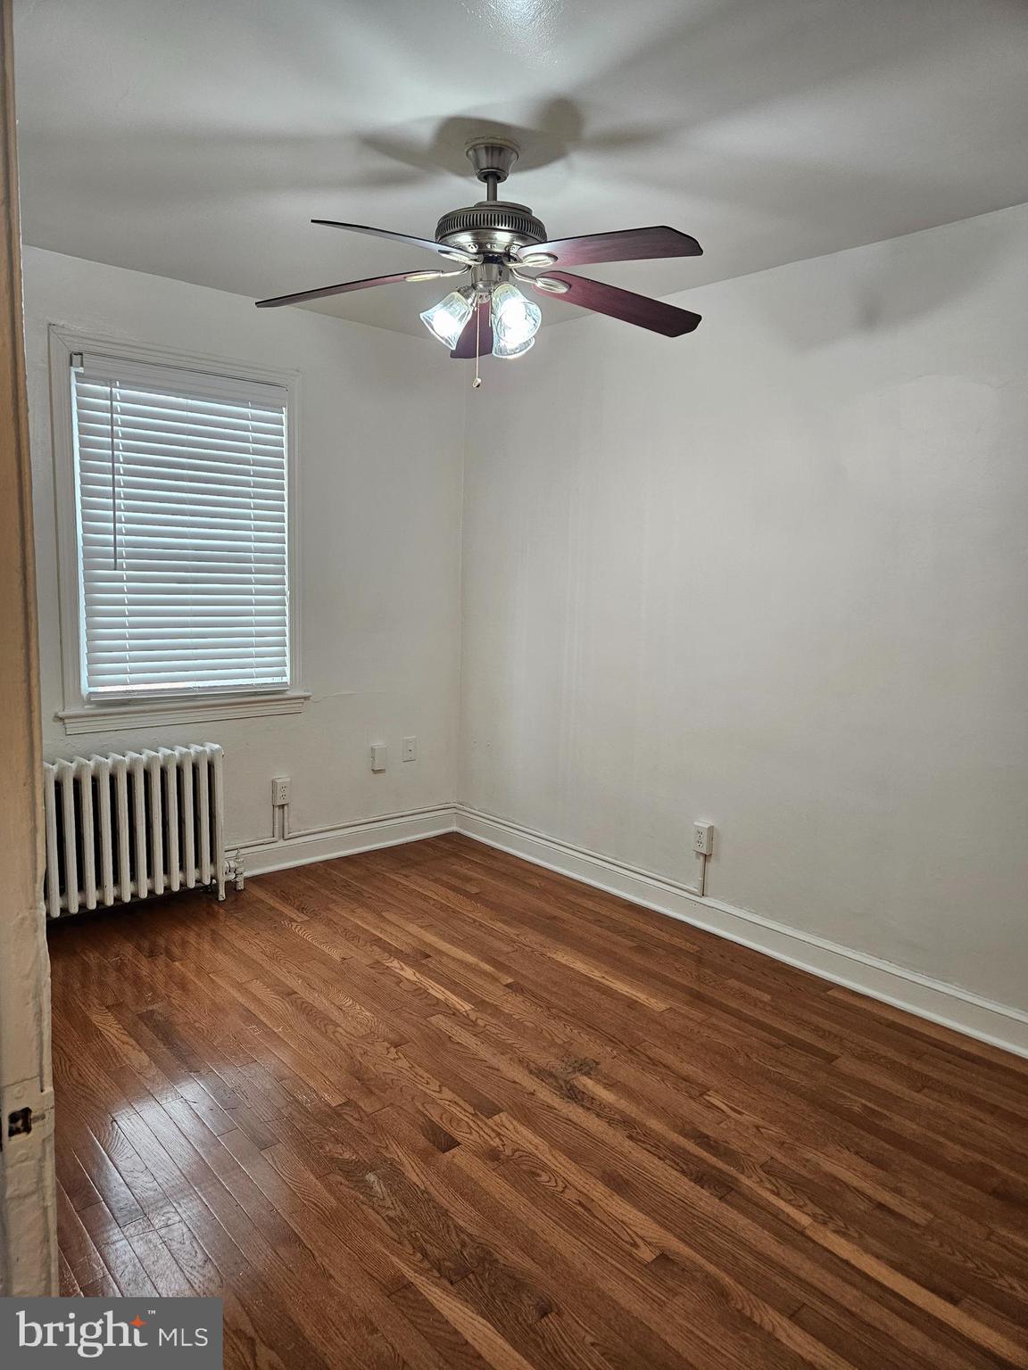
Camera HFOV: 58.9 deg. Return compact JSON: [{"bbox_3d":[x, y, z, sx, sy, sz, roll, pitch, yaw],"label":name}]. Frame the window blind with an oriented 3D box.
[{"bbox_3d":[-1.332,-0.606,3.730,0.853,1.295,0.065,-5,10,-40],"label":"window blind"}]

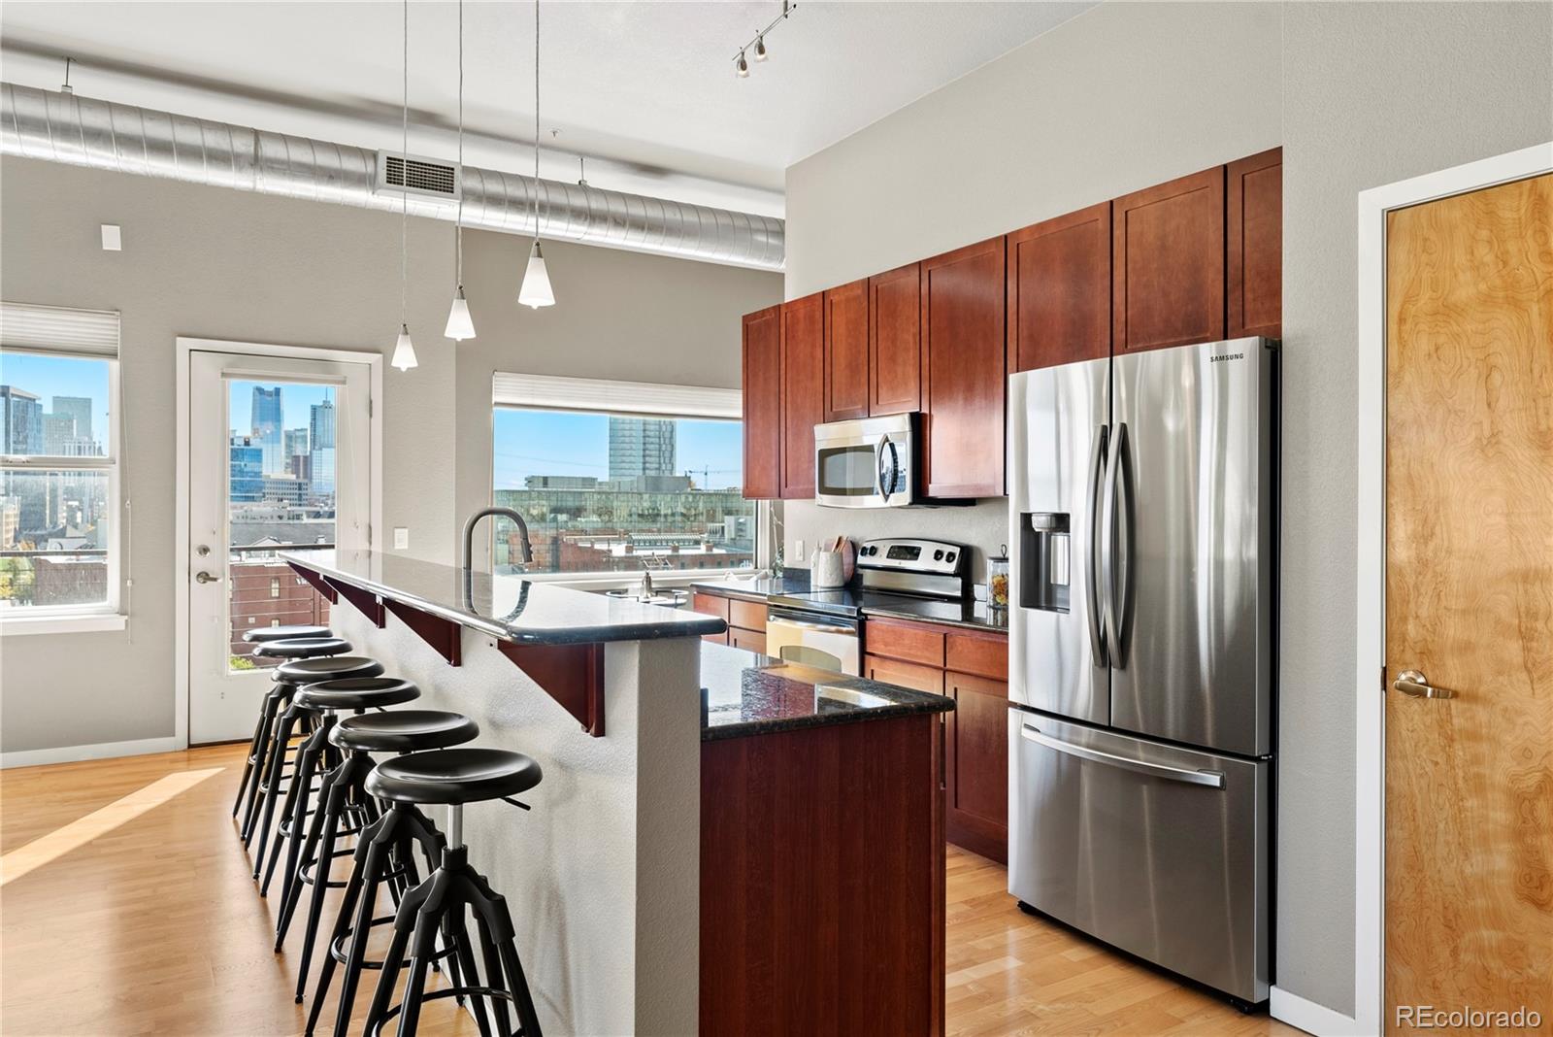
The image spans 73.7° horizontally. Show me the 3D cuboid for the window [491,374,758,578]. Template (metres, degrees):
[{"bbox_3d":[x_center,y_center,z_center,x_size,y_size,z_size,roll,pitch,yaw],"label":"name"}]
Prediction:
[{"bbox_3d":[-1.120,-0.322,8.225,2.320,1.495,0.130,0,1,-32],"label":"window"}]

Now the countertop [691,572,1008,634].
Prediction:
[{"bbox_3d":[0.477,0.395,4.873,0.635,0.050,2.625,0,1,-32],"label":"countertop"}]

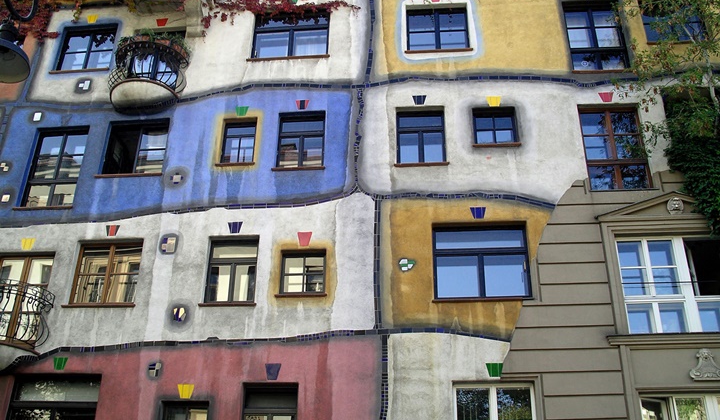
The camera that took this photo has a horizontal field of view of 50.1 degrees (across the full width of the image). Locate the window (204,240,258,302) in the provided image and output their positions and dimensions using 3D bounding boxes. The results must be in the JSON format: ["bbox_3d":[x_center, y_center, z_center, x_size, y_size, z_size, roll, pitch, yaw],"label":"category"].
[{"bbox_3d":[-2.569,1.213,15.500,1.029,1.418,0.150,-2,-26,5],"label":"window"}]

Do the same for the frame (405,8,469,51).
[{"bbox_3d":[1.845,-4.234,18.224,1.450,1.330,0.160,-2,-27,5],"label":"frame"}]

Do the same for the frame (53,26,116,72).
[{"bbox_3d":[-6.672,-3.913,18.915,1.390,1.340,0.160,-2,-27,5],"label":"frame"}]

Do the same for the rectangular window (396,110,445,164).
[{"bbox_3d":[1.307,-1.584,16.422,1.031,1.356,0.150,-2,-26,5],"label":"rectangular window"}]

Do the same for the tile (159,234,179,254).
[{"bbox_3d":[-3.920,0.705,15.756,0.382,0.431,0.040,-2,-26,5],"label":"tile"}]

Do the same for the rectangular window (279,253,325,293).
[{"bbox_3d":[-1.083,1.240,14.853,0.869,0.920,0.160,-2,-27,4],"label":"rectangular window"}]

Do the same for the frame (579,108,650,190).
[{"bbox_3d":[5.403,-1.285,16.396,1.240,2.090,0.160,-2,-27,5],"label":"frame"}]

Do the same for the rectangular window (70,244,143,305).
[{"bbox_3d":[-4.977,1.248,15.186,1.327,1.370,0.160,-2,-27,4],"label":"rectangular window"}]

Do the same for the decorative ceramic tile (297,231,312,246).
[{"bbox_3d":[-1.147,0.605,15.955,0.320,0.330,0.030,-2,-27,5],"label":"decorative ceramic tile"}]

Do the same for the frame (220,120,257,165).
[{"bbox_3d":[-2.641,-1.497,16.828,0.718,1.124,0.150,-2,-26,5],"label":"frame"}]

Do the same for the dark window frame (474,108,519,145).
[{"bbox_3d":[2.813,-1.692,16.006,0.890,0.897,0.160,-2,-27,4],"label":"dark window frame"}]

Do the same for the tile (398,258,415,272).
[{"bbox_3d":[0.913,1.064,14.680,0.315,0.281,0.040,-2,-27,4],"label":"tile"}]

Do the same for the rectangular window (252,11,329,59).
[{"bbox_3d":[-1.646,-4.179,18.545,1.840,1.430,0.160,-2,-27,5],"label":"rectangular window"}]

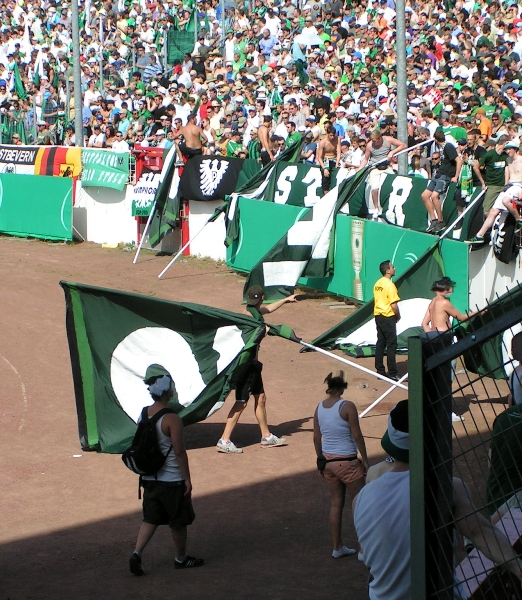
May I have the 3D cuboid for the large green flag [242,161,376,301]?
[{"bbox_3d":[0.881,-1.288,38.500,2.500,2.600,0.800,1,7,17],"label":"large green flag"}]

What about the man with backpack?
[{"bbox_3d":[-0.850,1.545,17.700,0.550,1.770,0.600,4,8,37],"label":"man with backpack"}]

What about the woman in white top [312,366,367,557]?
[{"bbox_3d":[0.724,1.503,18.100,0.470,1.650,0.400,1,7,14],"label":"woman in white top"}]

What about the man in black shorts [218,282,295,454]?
[{"bbox_3d":[-0.062,0.770,22.500,0.750,1.820,0.580,-4,7,-30],"label":"man in black shorts"}]

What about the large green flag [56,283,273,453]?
[{"bbox_3d":[-1.083,0.746,22.300,2.350,1.900,0.700,0,6,3],"label":"large green flag"}]

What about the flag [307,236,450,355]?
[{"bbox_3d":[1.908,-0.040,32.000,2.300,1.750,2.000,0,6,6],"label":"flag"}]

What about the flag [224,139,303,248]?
[{"bbox_3d":[0.057,-2.389,45.000,1.850,2.450,0.900,1,7,17],"label":"flag"}]

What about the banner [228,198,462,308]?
[{"bbox_3d":[1.410,-0.879,39.600,0.200,1.600,11.400,-3,7,-22],"label":"banner"}]

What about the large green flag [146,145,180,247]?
[{"bbox_3d":[-2.319,-2.461,46.800,0.850,2.400,0.500,2,7,22],"label":"large green flag"}]

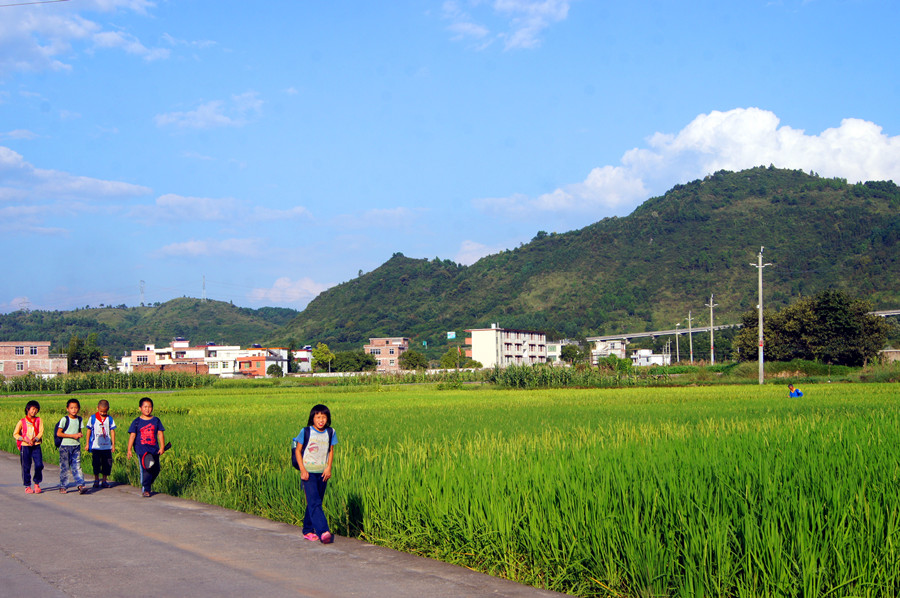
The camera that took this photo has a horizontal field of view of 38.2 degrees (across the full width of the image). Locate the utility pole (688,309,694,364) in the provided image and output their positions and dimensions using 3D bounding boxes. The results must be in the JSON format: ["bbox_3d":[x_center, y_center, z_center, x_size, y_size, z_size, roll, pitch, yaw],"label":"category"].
[{"bbox_3d":[38.819,6.470,209.000,1.400,9.000,0.350,-1,-3,9],"label":"utility pole"}]

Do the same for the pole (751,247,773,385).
[{"bbox_3d":[21.109,1.132,88.000,1.500,9.400,0.350,-1,-3,9],"label":"pole"}]

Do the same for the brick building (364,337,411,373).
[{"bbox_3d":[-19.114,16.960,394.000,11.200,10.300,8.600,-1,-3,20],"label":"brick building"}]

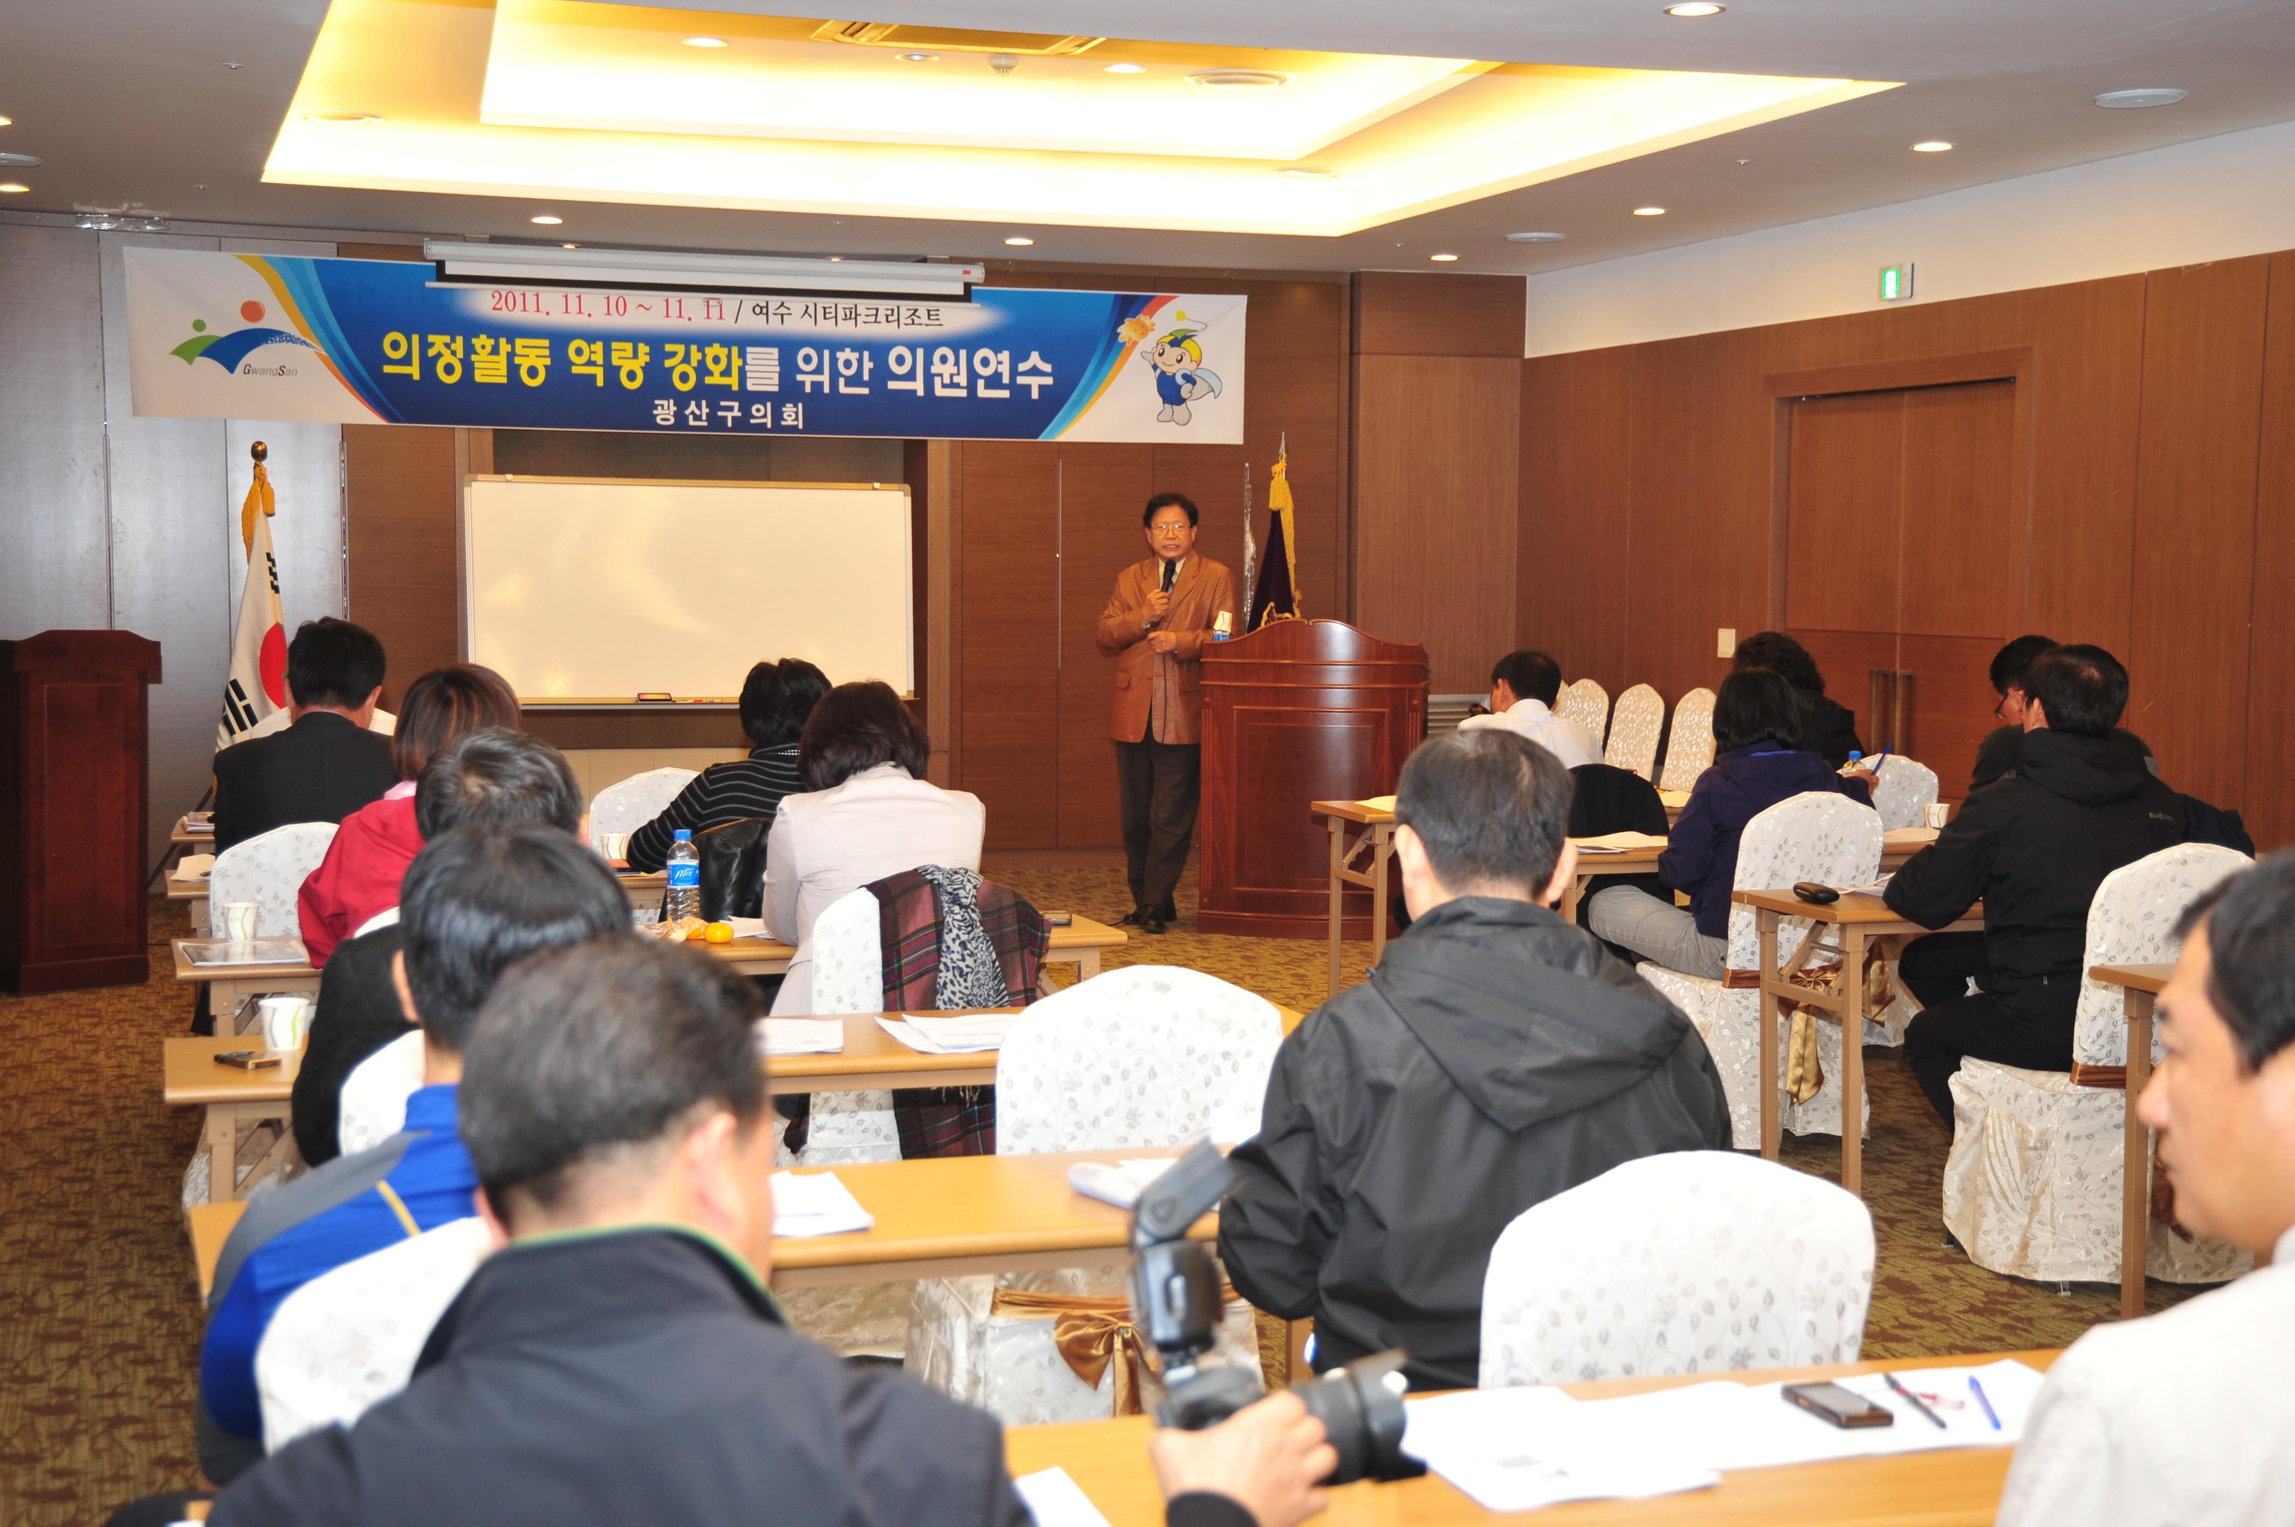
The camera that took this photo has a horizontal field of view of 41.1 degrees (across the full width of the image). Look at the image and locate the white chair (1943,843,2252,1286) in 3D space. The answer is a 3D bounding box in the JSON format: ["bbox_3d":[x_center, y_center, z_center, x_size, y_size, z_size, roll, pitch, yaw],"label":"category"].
[{"bbox_3d":[1.969,0.595,6.337,0.440,0.900,0.550,-1,4,-21],"label":"white chair"}]

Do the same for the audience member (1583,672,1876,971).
[{"bbox_3d":[1.464,0.348,7.775,0.510,1.200,0.820,-1,4,-23],"label":"audience member"}]

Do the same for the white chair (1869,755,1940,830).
[{"bbox_3d":[1.977,0.415,9.034,0.460,0.905,0.560,-1,4,-18],"label":"white chair"}]

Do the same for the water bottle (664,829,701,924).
[{"bbox_3d":[-0.917,0.234,6.067,0.067,0.213,0.067,-1,4,-17],"label":"water bottle"}]

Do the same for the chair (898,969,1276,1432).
[{"bbox_3d":[-0.110,0.705,4.316,0.440,0.900,0.550,-1,4,-22],"label":"chair"}]

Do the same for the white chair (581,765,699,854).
[{"bbox_3d":[-1.349,0.445,8.211,0.440,0.900,0.550,-1,4,-18],"label":"white chair"}]

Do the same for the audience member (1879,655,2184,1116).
[{"bbox_3d":[1.844,0.394,6.484,0.620,1.280,0.740,-2,4,-27],"label":"audience member"}]

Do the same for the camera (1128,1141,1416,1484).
[{"bbox_3d":[0.087,0.403,2.220,0.215,0.260,0.145,-5,4,-13],"label":"camera"}]

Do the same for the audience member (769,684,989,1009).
[{"bbox_3d":[-0.546,0.460,5.822,0.470,1.245,0.700,-1,4,-17],"label":"audience member"}]

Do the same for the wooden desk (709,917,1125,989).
[{"bbox_3d":[-0.951,0.706,6.007,1.810,0.720,0.450,-1,4,-17],"label":"wooden desk"}]

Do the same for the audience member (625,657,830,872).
[{"bbox_3d":[-0.897,0.373,6.931,0.580,1.230,0.720,-1,4,-18],"label":"audience member"}]

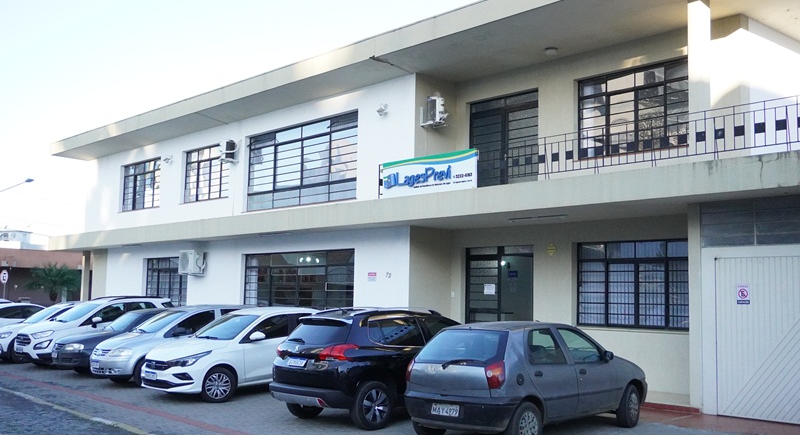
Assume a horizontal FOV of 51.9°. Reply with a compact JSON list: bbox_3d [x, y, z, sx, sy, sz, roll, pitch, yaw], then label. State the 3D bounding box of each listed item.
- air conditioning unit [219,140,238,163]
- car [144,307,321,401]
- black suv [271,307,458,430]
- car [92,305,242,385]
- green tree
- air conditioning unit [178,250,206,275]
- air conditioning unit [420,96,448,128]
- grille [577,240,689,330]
[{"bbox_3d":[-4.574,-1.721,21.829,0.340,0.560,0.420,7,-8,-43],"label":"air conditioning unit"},{"bbox_3d":[-2.517,2.402,14.886,4.200,1.500,1.740,4,-6,-40],"label":"car"},{"bbox_3d":[0.113,2.156,12.398,4.160,1.570,1.770,4,-6,-41],"label":"black suv"},{"bbox_3d":[-4.177,2.518,16.498,3.820,1.540,1.660,4,-6,-40],"label":"car"},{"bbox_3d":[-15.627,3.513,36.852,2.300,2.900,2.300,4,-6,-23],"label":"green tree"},{"bbox_3d":[-5.739,1.272,22.704,0.310,0.650,0.820,7,-8,-43],"label":"air conditioning unit"},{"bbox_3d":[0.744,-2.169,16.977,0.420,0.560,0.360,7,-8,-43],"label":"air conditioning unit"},{"bbox_3d":[4.079,1.174,14.416,0.100,1.550,2.300,7,-8,-43],"label":"grille"}]

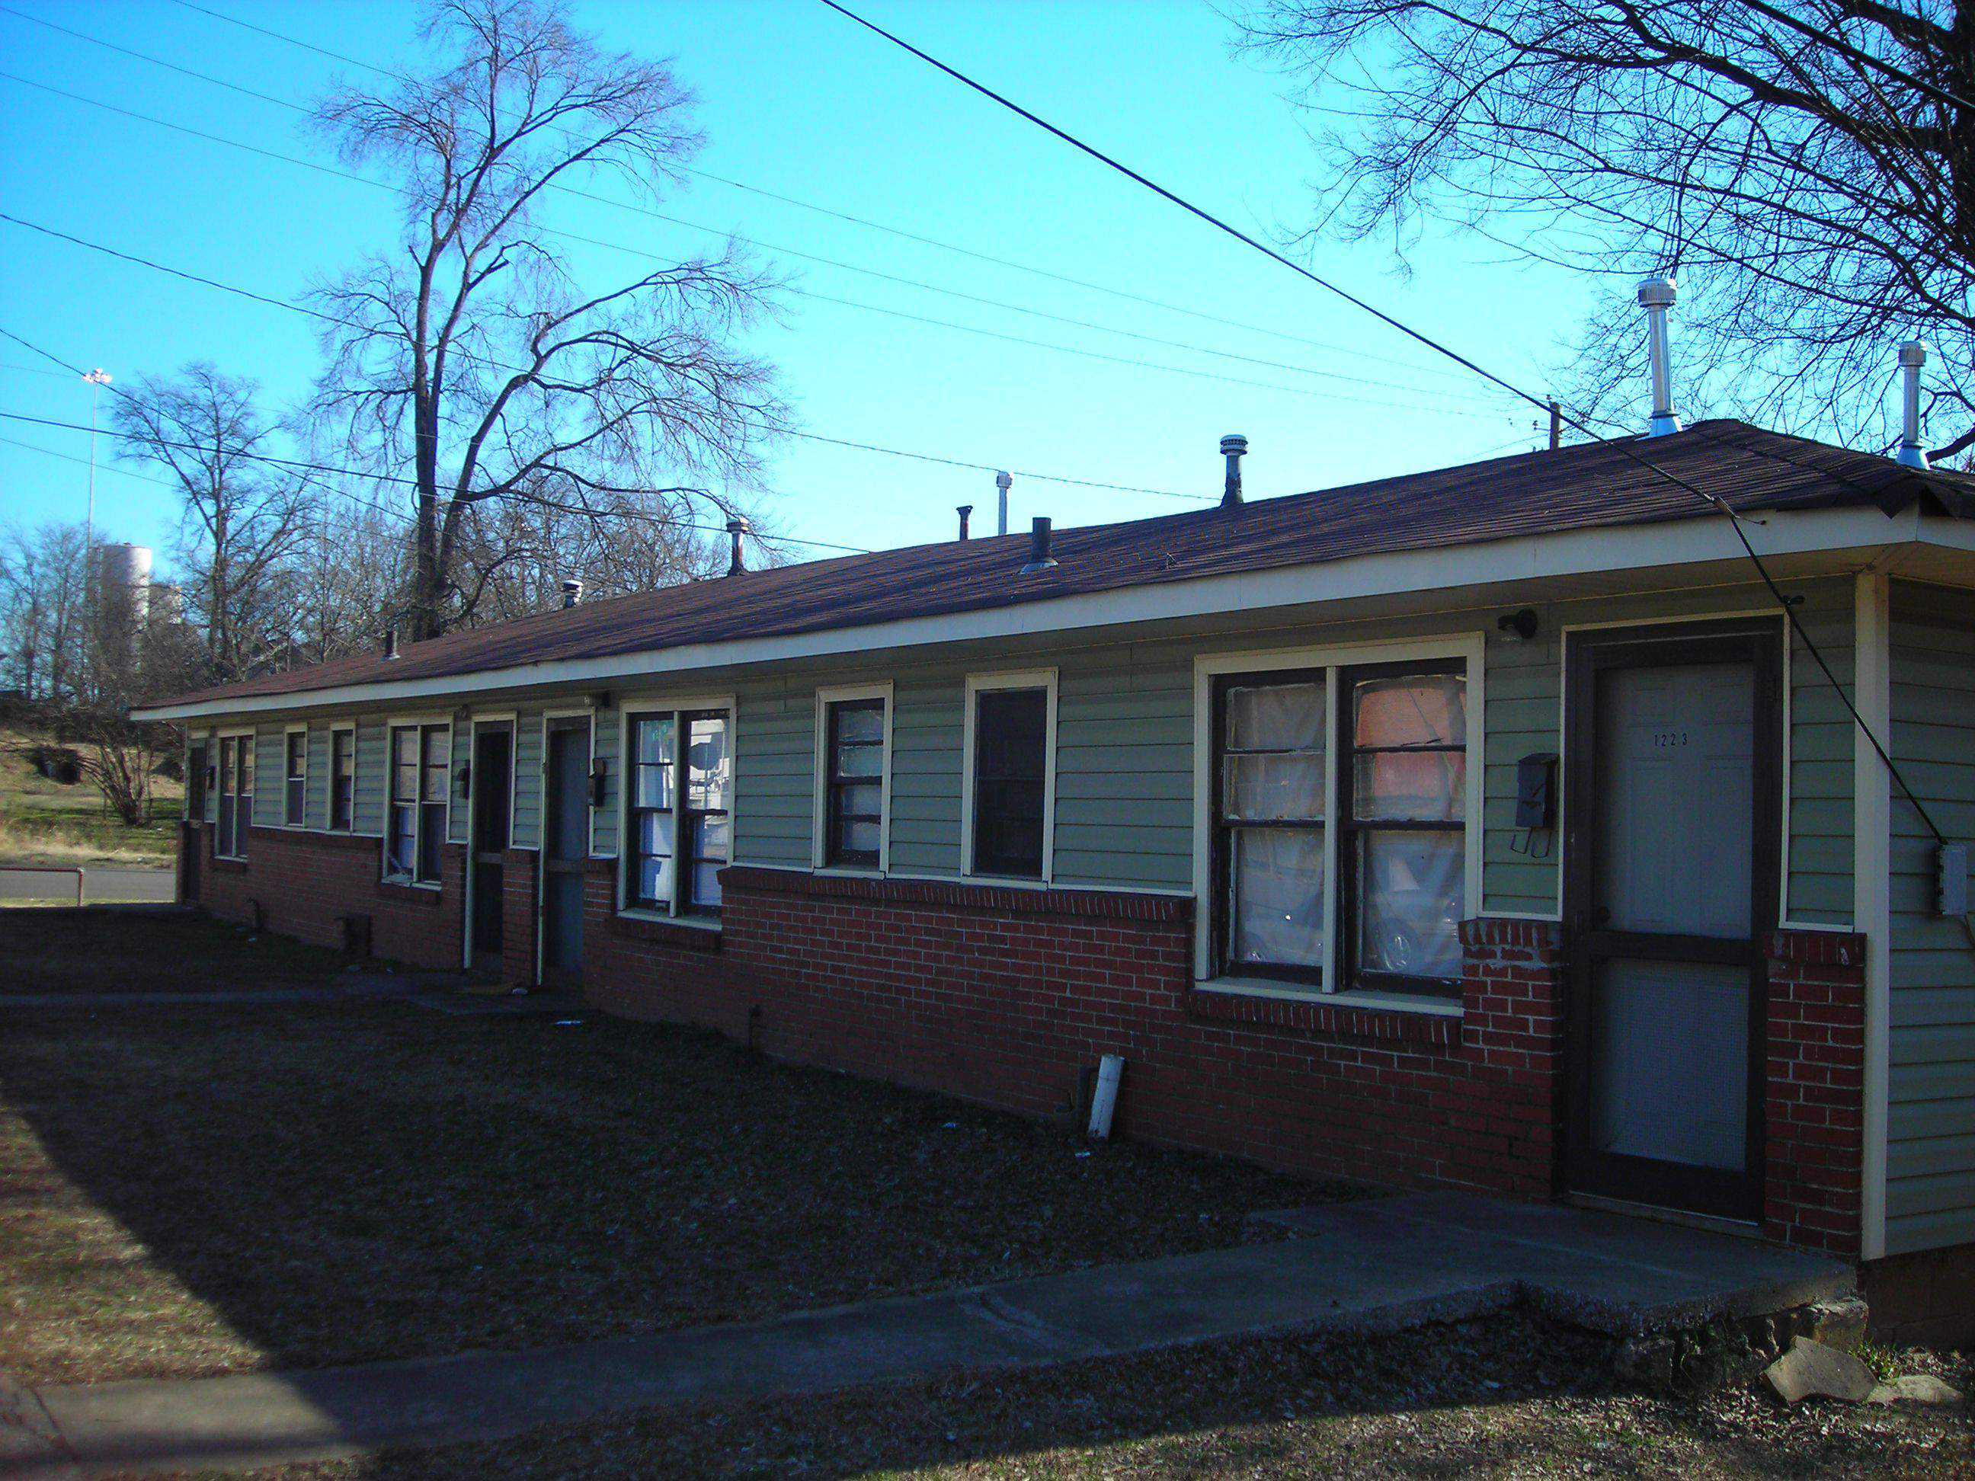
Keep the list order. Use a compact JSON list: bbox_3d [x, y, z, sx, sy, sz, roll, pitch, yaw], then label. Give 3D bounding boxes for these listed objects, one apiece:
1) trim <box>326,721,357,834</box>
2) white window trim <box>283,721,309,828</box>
[{"bbox_3d":[-6.415,0.377,21.595,0.071,1.121,0.851,3,-2,-33],"label":"trim"},{"bbox_3d":[-7.308,0.382,22.875,0.100,1.120,0.830,3,-3,-33],"label":"white window trim"}]

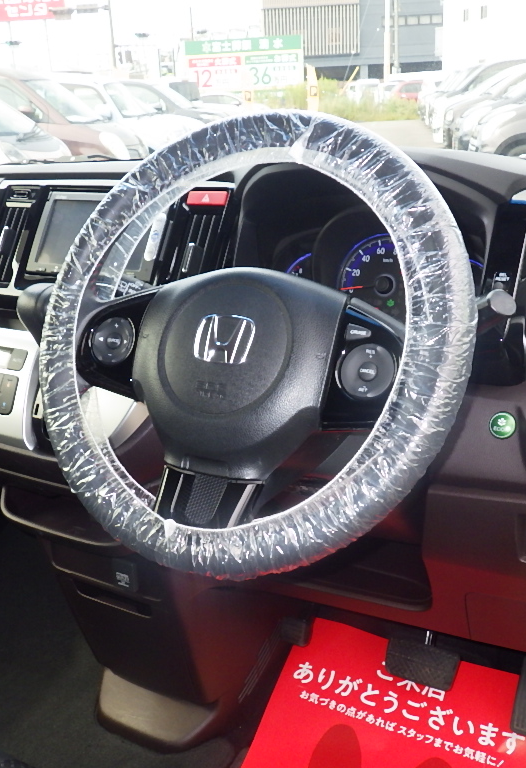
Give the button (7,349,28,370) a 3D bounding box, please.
[{"bbox_3d":[-0.272,-0.026,0.923,0.023,0.024,0.008,7,-12,27],"label":"button"}]

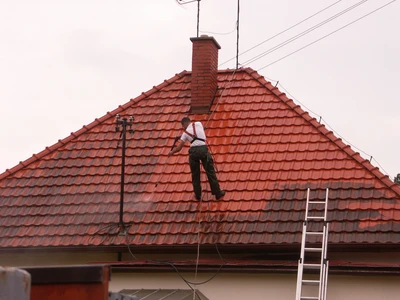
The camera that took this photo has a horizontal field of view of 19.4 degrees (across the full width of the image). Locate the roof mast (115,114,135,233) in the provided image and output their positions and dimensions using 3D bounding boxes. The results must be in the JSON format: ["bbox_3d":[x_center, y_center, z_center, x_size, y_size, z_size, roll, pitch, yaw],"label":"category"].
[{"bbox_3d":[-1.430,0.450,21.874,0.380,2.245,0.130,7,-14,-24],"label":"roof mast"}]

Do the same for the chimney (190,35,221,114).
[{"bbox_3d":[0.118,-1.581,25.410,0.518,1.820,0.708,-2,-13,15],"label":"chimney"}]

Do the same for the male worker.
[{"bbox_3d":[-0.048,0.163,22.361,1.020,1.680,0.620,4,-13,-12],"label":"male worker"}]

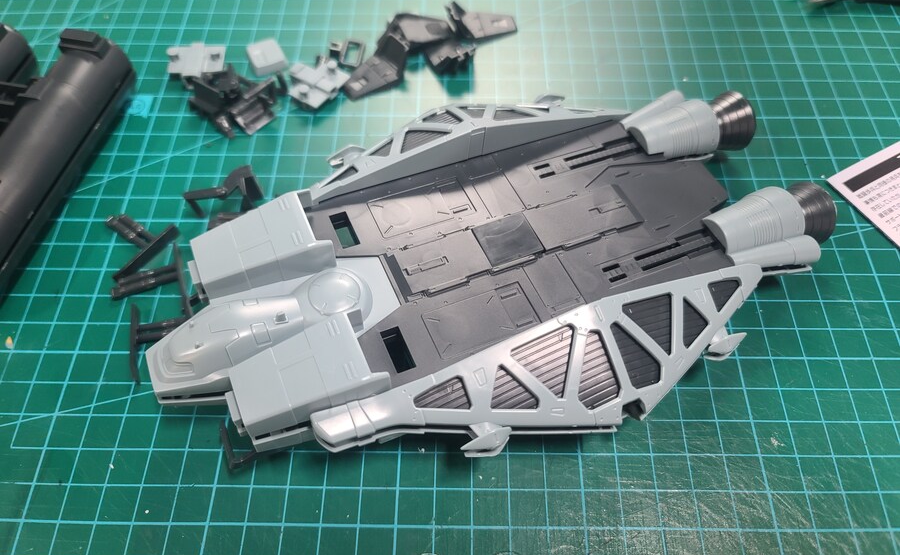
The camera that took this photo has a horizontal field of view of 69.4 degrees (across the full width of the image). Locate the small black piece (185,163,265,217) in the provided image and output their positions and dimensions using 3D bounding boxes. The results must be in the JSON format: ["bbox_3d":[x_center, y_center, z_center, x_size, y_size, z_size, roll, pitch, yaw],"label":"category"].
[{"bbox_3d":[-0.077,-0.030,0.221,0.026,0.009,0.014,-12,60,-7],"label":"small black piece"}]

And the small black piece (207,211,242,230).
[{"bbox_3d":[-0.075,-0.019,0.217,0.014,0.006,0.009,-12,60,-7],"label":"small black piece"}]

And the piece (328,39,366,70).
[{"bbox_3d":[-0.041,-0.090,0.261,0.013,0.005,0.013,9,60,6],"label":"piece"}]

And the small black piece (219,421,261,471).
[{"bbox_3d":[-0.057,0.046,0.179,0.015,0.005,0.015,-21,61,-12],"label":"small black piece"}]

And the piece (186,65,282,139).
[{"bbox_3d":[-0.079,-0.068,0.246,0.026,0.010,0.026,38,66,20],"label":"piece"}]

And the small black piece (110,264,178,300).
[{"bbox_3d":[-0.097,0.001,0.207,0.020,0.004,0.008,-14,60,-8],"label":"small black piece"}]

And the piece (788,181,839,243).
[{"bbox_3d":[0.109,-0.018,0.203,0.012,0.020,0.020,-18,61,-10],"label":"piece"}]

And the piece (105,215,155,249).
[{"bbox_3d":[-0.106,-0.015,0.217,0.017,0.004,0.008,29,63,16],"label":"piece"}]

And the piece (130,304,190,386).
[{"bbox_3d":[-0.087,0.018,0.196,0.020,0.005,0.026,-14,60,-8],"label":"piece"}]

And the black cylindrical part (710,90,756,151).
[{"bbox_3d":[0.093,-0.052,0.224,0.012,0.020,0.020,-18,61,-10],"label":"black cylindrical part"}]

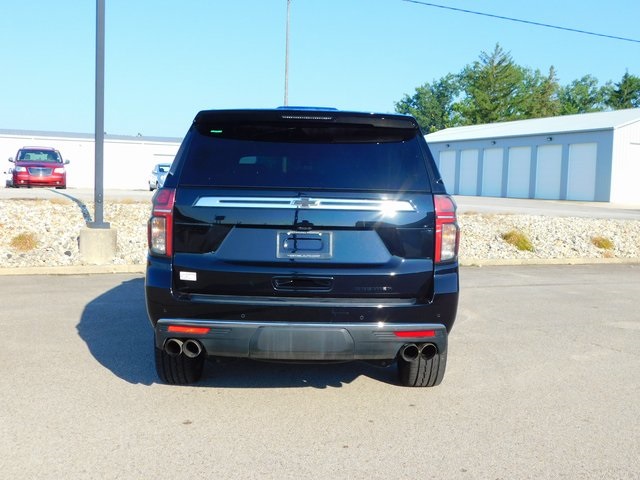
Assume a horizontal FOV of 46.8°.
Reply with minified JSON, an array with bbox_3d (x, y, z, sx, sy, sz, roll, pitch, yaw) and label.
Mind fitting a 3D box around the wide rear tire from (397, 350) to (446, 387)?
[{"bbox_3d":[0.734,0.661,5.463,0.285,0.830,0.830,1,4,-3],"label":"wide rear tire"}]

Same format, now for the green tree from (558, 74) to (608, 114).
[{"bbox_3d":[27.080,-10.471,76.000,5.344,13.121,5.344,2,4,0],"label":"green tree"}]

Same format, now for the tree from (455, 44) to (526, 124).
[{"bbox_3d":[17.062,-11.824,74.000,7.405,15.534,7.405,2,4,0],"label":"tree"}]

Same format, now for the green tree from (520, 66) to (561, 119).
[{"bbox_3d":[22.065,-10.647,74.000,4.403,13.478,4.403,2,4,0],"label":"green tree"}]

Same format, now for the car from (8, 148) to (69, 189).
[{"bbox_3d":[-11.607,-3.001,30.600,1.980,1.750,5.120,0,5,-22],"label":"car"}]

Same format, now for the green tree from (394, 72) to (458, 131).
[{"bbox_3d":[10.757,-10.359,74.000,6.604,12.249,6.604,2,4,0],"label":"green tree"}]

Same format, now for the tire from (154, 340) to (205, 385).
[{"bbox_3d":[-1.002,0.617,5.377,0.285,0.830,0.830,1,4,-3],"label":"tire"}]

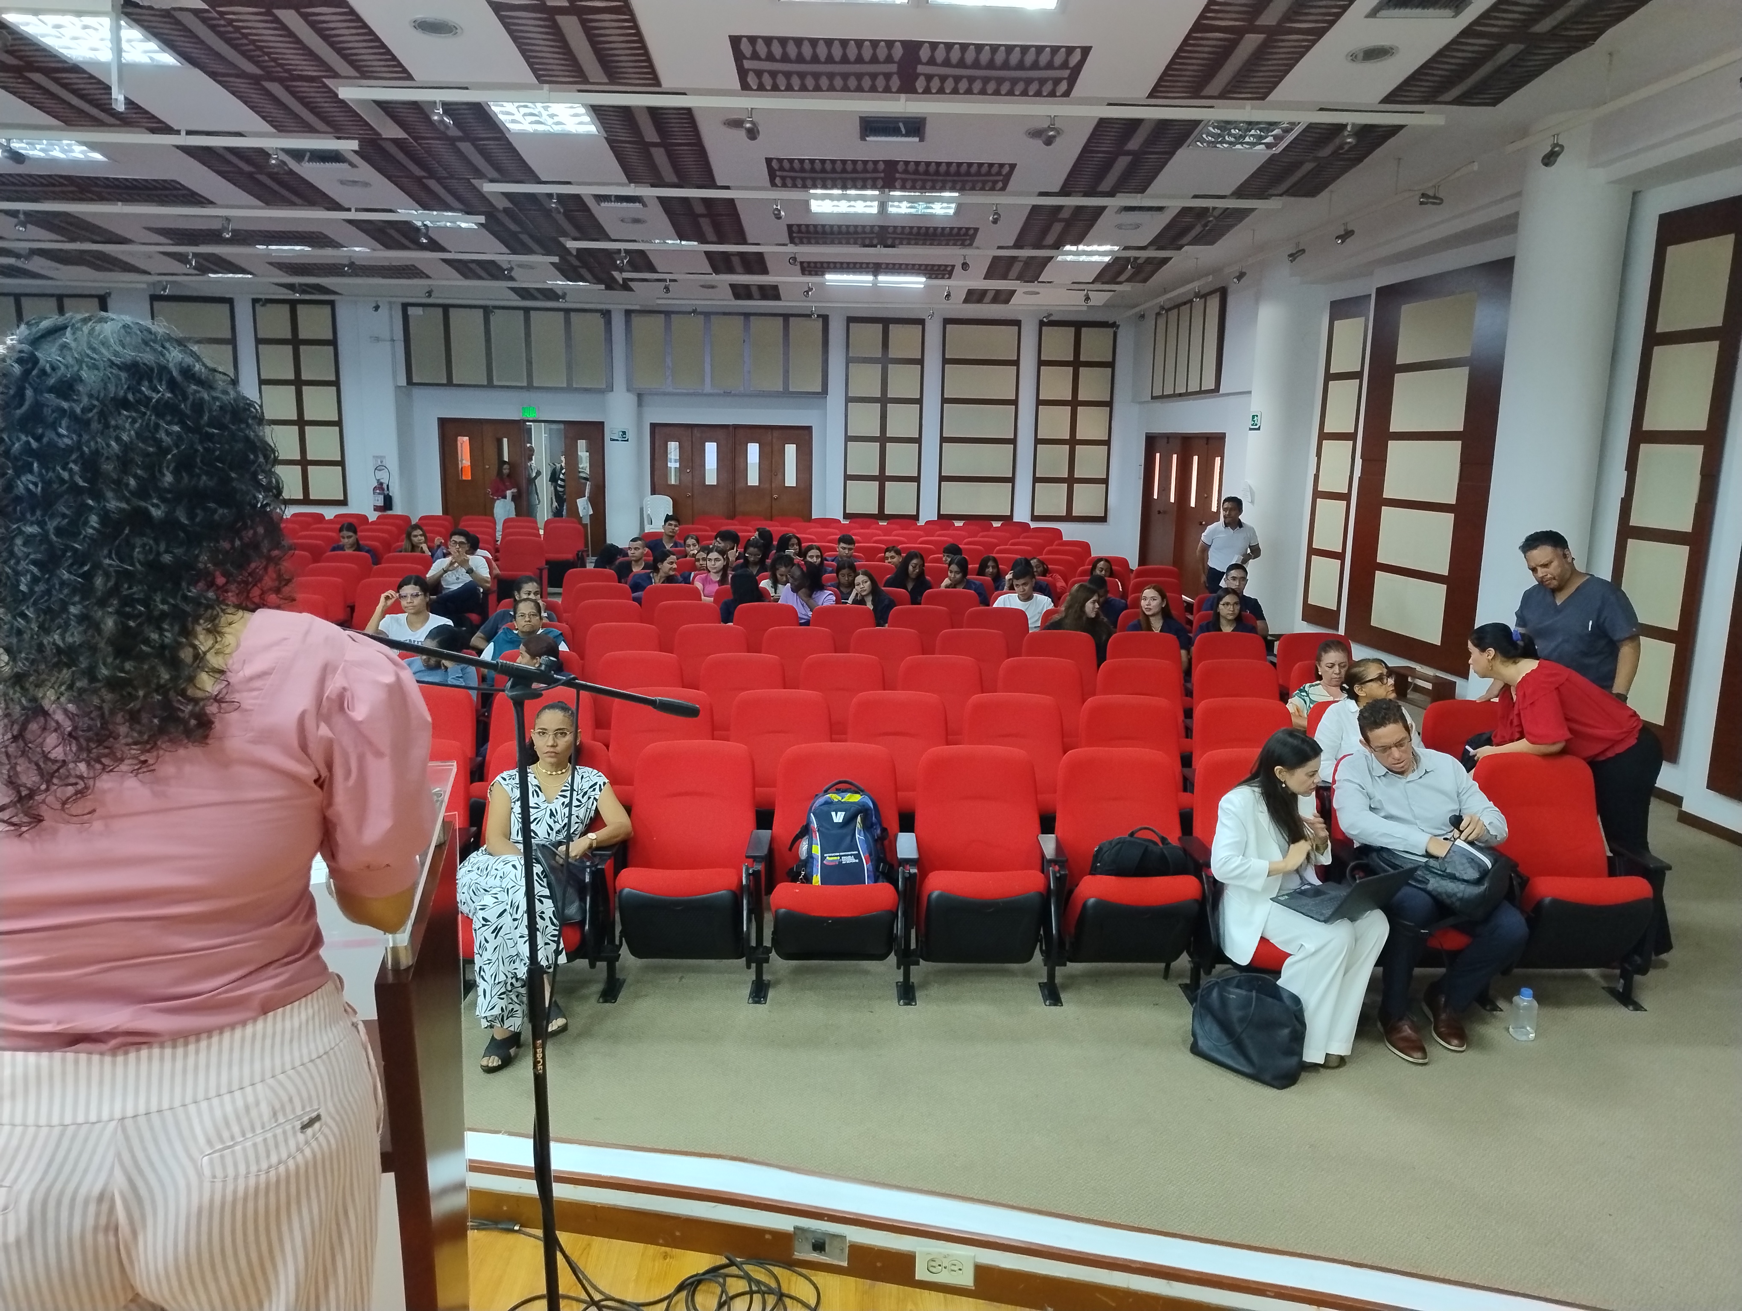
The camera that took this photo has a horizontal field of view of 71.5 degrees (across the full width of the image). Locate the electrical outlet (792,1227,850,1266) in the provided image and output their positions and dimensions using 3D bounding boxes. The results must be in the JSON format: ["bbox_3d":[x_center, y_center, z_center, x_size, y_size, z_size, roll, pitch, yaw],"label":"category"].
[{"bbox_3d":[-0.101,1.193,2.442,0.114,0.072,0.012,3,11,10],"label":"electrical outlet"}]

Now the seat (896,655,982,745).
[{"bbox_3d":[0.387,0.474,6.514,0.570,0.880,0.620,1,10,-2],"label":"seat"}]

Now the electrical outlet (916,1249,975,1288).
[{"bbox_3d":[0.148,1.214,2.398,0.117,0.073,0.012,3,11,10],"label":"electrical outlet"}]

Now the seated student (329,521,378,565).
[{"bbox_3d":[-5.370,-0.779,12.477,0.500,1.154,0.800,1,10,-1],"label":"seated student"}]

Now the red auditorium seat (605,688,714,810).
[{"bbox_3d":[-1.015,0.645,5.740,0.575,0.900,0.640,1,10,-1],"label":"red auditorium seat"}]

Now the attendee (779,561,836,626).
[{"bbox_3d":[-0.504,-0.139,9.118,0.470,1.100,0.720,2,11,6],"label":"attendee"}]

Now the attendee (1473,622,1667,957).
[{"bbox_3d":[2.973,0.567,5.225,0.830,1.386,0.480,5,11,20],"label":"attendee"}]

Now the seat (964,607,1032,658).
[{"bbox_3d":[0.959,0.131,8.807,0.575,0.900,0.640,1,10,-1],"label":"seat"}]

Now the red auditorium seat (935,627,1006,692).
[{"bbox_3d":[0.633,0.305,7.477,0.580,0.865,0.610,1,11,-1],"label":"red auditorium seat"}]

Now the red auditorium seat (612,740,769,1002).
[{"bbox_3d":[-0.709,0.831,4.739,0.575,0.900,0.640,1,10,-1],"label":"red auditorium seat"}]

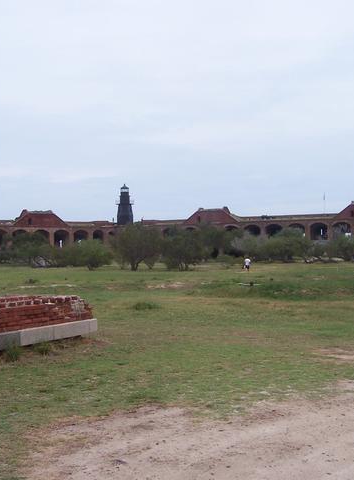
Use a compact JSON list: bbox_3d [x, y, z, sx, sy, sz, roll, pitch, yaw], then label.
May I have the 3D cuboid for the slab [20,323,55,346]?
[{"bbox_3d":[-2.607,1.699,11.802,0.360,0.253,0.983,-1,-2,25],"label":"slab"}]

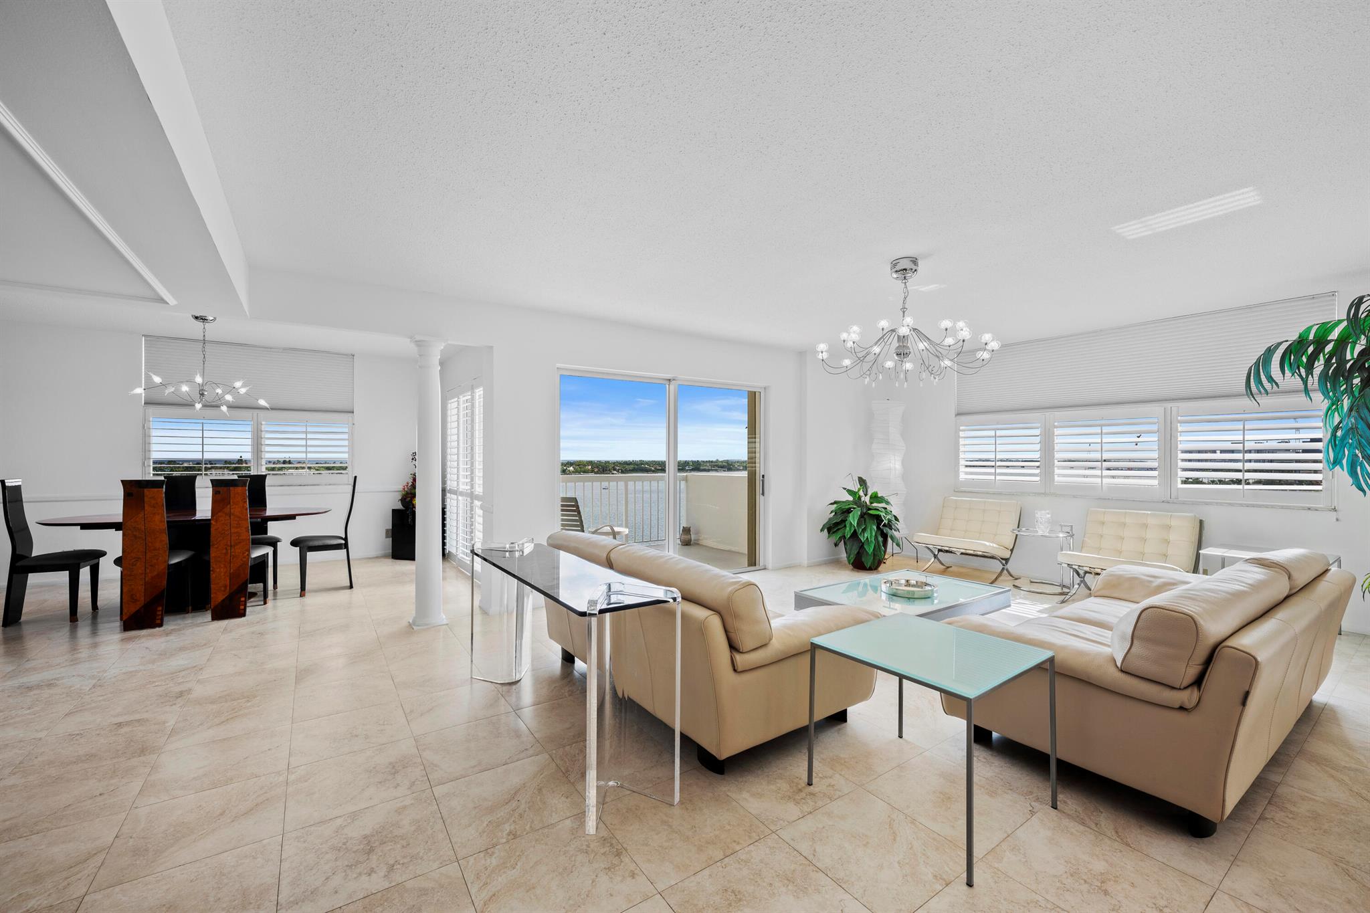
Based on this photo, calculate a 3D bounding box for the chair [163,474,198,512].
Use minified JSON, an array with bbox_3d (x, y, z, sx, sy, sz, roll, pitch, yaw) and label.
[{"bbox_3d":[-4.492,0.711,4.698,0.460,1.075,0.510,0,0,-35],"label":"chair"}]

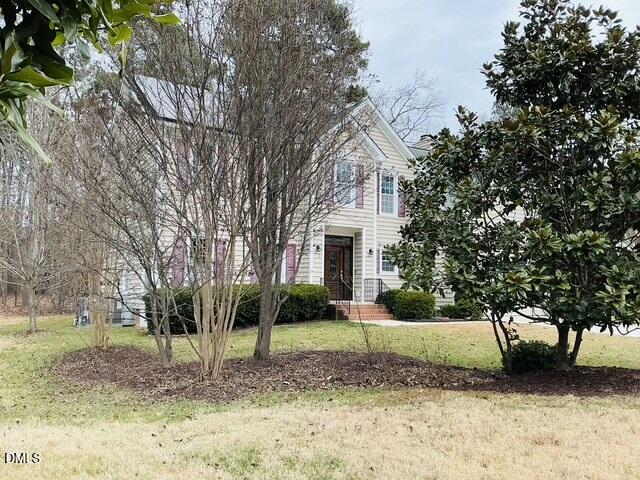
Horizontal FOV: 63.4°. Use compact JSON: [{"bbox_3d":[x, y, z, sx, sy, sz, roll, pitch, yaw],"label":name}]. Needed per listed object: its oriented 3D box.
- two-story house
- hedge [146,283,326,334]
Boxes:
[{"bbox_3d":[-1.098,-1.155,22.190,13.600,9.300,7.550,4,-7,-33],"label":"two-story house"},{"bbox_3d":[-2.479,2.159,16.622,5.900,1.380,1.200,4,-7,-33],"label":"hedge"}]

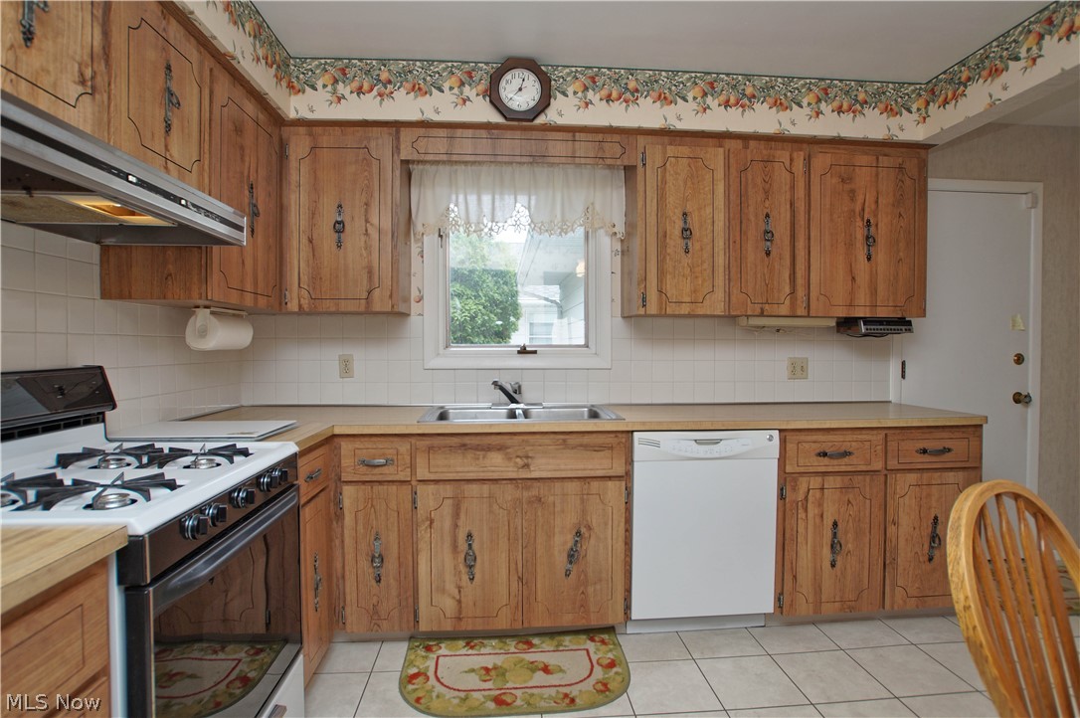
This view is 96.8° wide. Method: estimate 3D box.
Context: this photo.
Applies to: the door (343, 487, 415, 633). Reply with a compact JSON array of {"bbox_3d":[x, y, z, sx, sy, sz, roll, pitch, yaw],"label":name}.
[{"bbox_3d":[-0.621,0.773,1.853,0.255,0.569,0.025,0,1,-4],"label":"door"}]

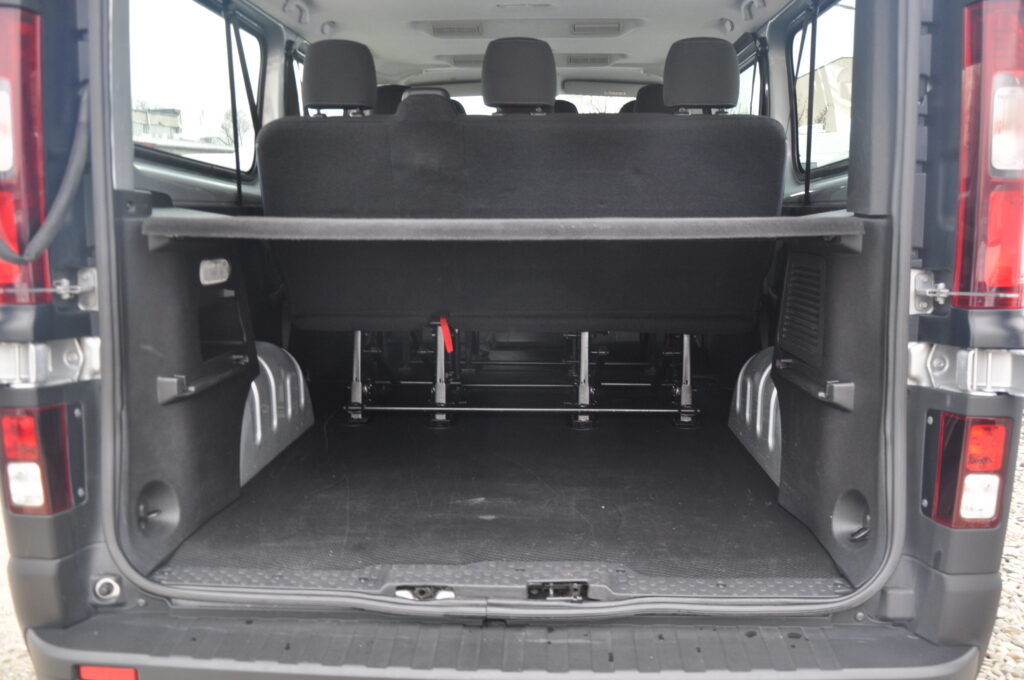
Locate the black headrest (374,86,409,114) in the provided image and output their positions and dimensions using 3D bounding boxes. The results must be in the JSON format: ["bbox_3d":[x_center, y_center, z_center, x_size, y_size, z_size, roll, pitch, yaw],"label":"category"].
[{"bbox_3d":[-0.440,-0.872,2.931,0.205,0.200,0.110,0,10,2],"label":"black headrest"}]

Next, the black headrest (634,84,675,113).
[{"bbox_3d":[0.552,-0.872,2.890,0.205,0.200,0.110,0,10,2],"label":"black headrest"}]

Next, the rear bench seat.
[{"bbox_3d":[0.027,-0.445,2.430,1.441,0.857,0.700,0,10,2],"label":"rear bench seat"}]

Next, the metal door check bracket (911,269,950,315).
[{"bbox_3d":[0.683,-0.080,1.251,0.047,0.072,0.040,0,10,2],"label":"metal door check bracket"}]

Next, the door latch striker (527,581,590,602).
[{"bbox_3d":[0.088,0.475,1.448,0.117,0.027,0.040,0,10,2],"label":"door latch striker"}]

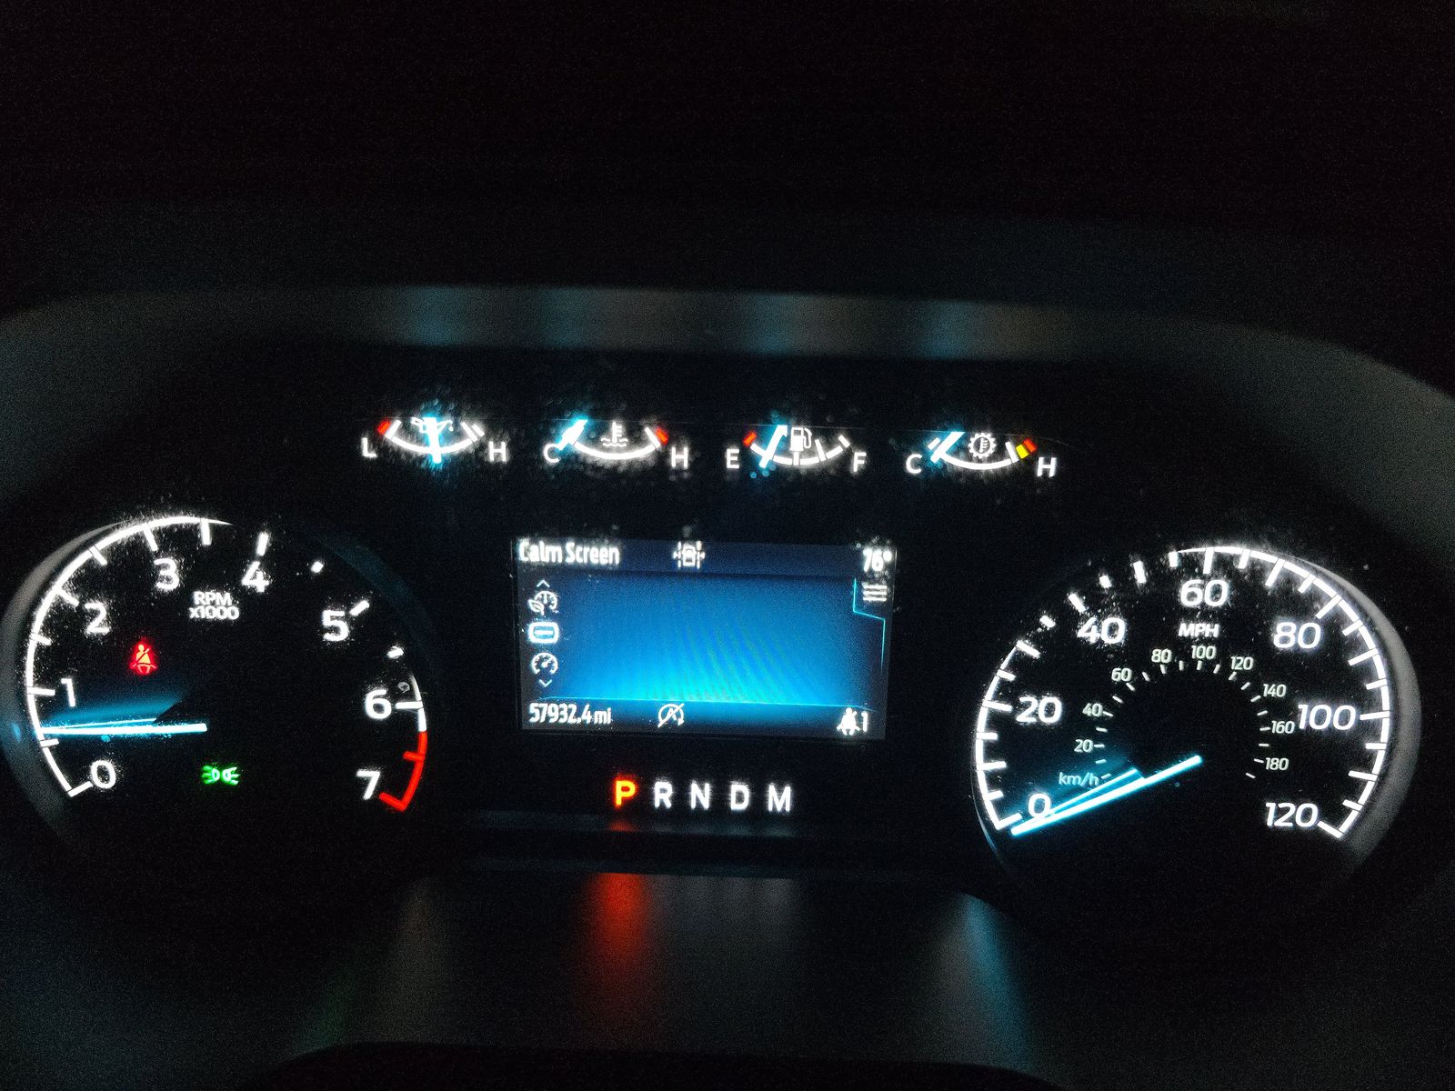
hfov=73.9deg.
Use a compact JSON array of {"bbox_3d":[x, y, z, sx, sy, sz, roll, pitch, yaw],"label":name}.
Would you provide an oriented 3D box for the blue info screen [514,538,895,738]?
[{"bbox_3d":[-0.006,0.023,0.249,0.095,0.052,0.010,1,14,0],"label":"blue info screen"}]

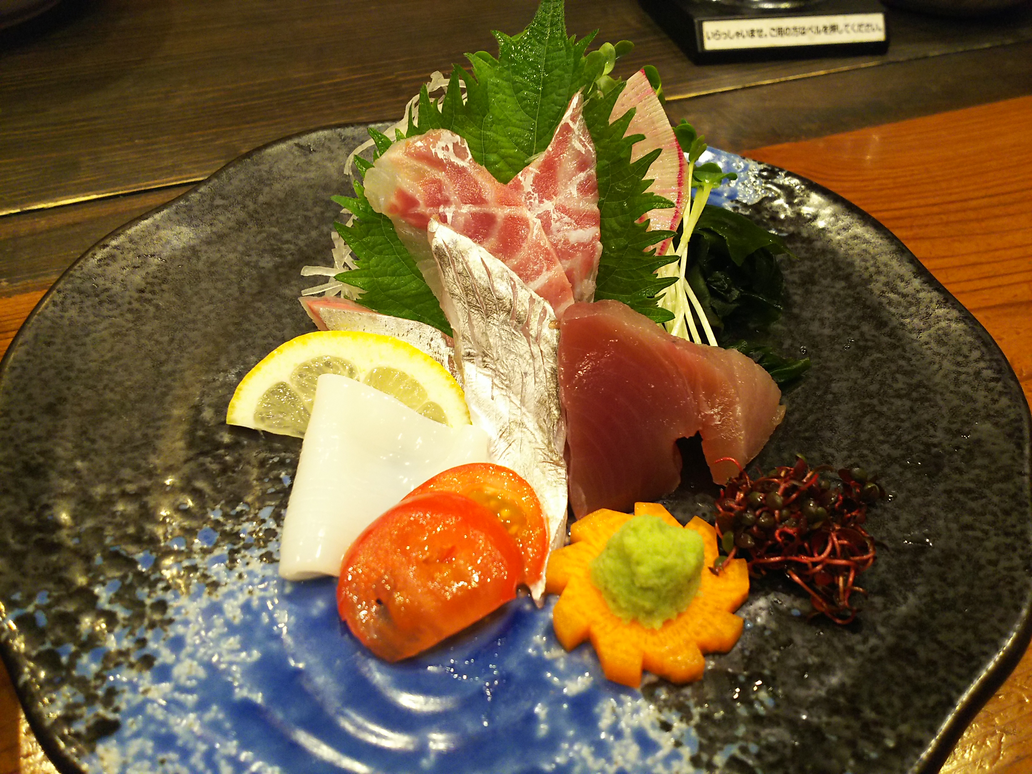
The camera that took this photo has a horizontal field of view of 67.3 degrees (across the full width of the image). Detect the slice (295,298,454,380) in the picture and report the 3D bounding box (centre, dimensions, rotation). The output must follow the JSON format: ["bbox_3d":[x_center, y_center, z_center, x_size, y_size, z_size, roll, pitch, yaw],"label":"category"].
[{"bbox_3d":[-0.031,-0.010,0.181,0.042,0.016,0.013,24,35,13],"label":"slice"}]

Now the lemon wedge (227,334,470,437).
[{"bbox_3d":[-0.036,-0.001,0.172,0.053,0.026,0.007,9,10,-5],"label":"lemon wedge"}]

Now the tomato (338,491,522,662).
[{"bbox_3d":[-0.017,0.034,0.142,0.031,0.023,0.010,-24,12,-22],"label":"tomato"}]

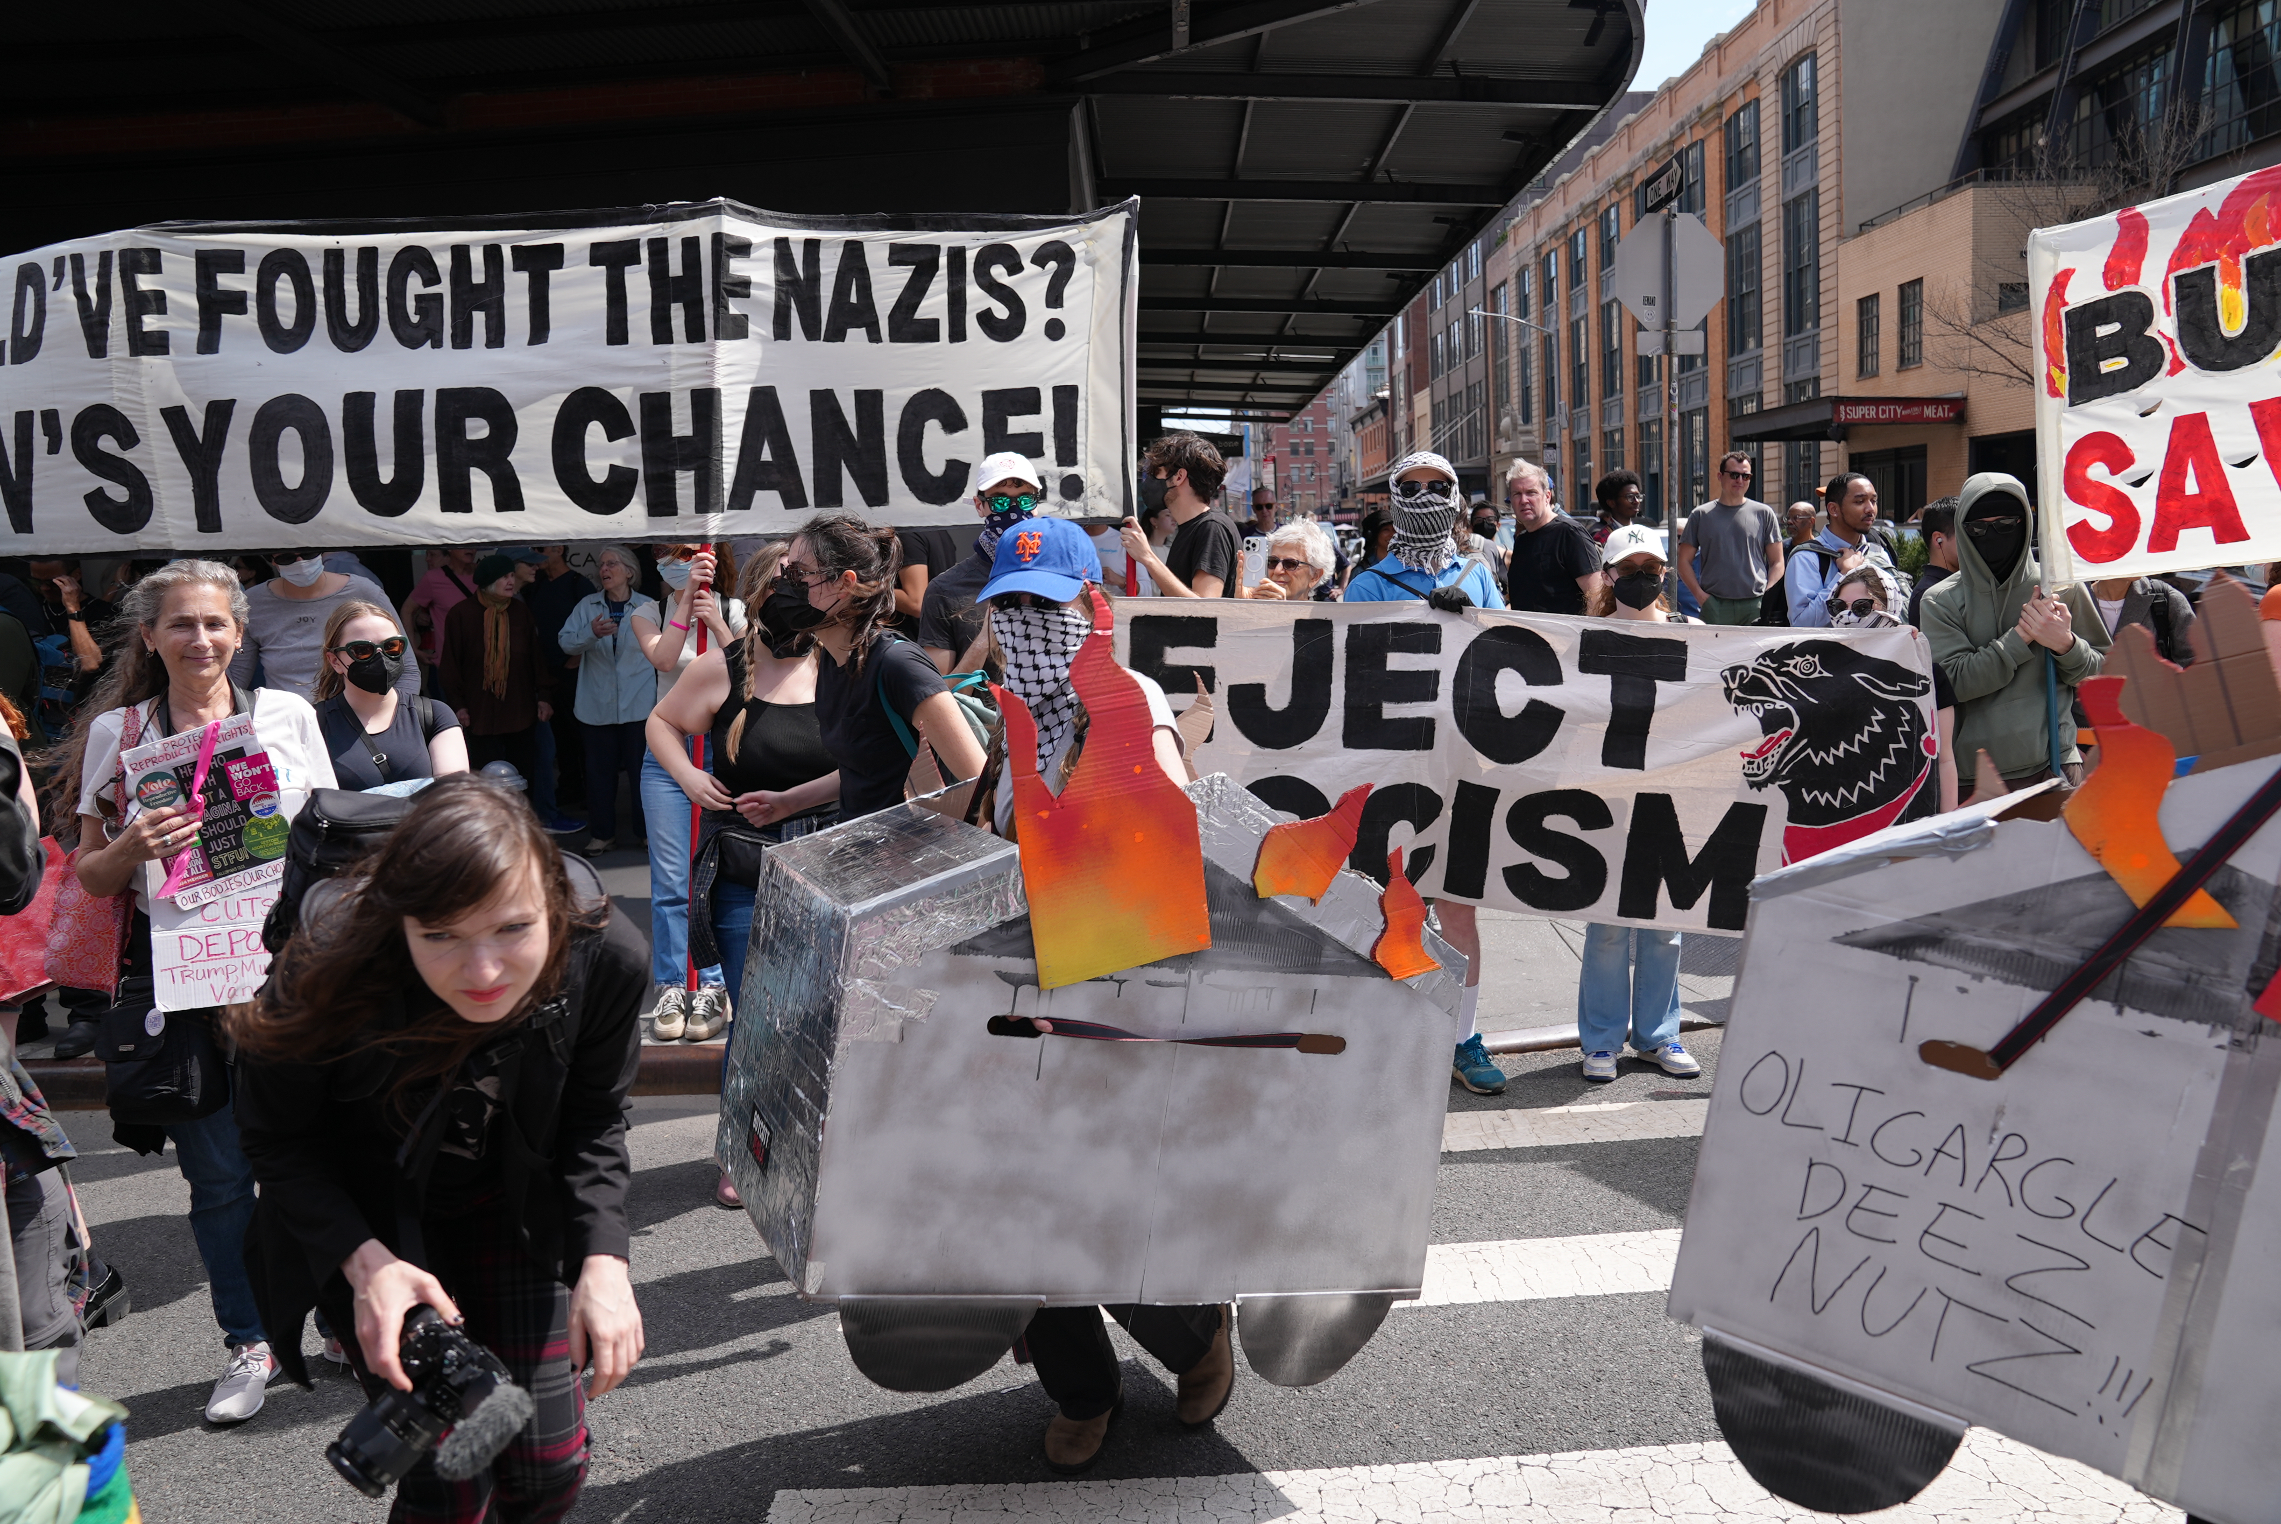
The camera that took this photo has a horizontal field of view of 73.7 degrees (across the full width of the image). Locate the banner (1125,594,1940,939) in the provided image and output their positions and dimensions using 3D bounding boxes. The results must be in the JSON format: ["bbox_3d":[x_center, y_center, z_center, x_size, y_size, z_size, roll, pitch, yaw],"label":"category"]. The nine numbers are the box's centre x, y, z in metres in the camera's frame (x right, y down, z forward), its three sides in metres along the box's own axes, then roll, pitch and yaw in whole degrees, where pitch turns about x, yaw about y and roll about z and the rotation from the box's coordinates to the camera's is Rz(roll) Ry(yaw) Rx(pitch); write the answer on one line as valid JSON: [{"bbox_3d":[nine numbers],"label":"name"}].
[{"bbox_3d":[0.820,0.012,4.070,2.430,0.800,0.120,3,9,6],"label":"banner"}]

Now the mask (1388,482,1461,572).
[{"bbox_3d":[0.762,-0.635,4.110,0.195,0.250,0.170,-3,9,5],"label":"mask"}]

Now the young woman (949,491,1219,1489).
[{"bbox_3d":[-0.101,0.406,2.718,0.500,1.650,0.500,-2,9,15],"label":"young woman"}]

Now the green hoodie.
[{"bbox_3d":[2.477,-0.380,4.320,0.480,0.850,0.380,-1,10,18],"label":"green hoodie"}]

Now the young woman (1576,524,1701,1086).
[{"bbox_3d":[1.392,0.114,4.329,0.480,1.580,0.380,-3,9,6],"label":"young woman"}]

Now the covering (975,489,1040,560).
[{"bbox_3d":[-0.388,-0.688,4.450,0.170,0.185,0.150,-6,9,-10],"label":"covering"}]

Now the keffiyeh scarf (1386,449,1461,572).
[{"bbox_3d":[0.794,-0.702,4.280,0.215,0.340,0.250,-3,9,7],"label":"keffiyeh scarf"}]

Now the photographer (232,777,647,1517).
[{"bbox_3d":[-0.691,0.710,1.696,0.550,1.460,0.720,-7,10,-18],"label":"photographer"}]

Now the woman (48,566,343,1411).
[{"bbox_3d":[-1.771,0.462,2.991,0.520,1.690,0.400,-7,10,-20],"label":"woman"}]

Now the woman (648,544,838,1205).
[{"bbox_3d":[-0.870,0.287,3.775,0.600,1.650,0.380,-5,9,-8],"label":"woman"}]

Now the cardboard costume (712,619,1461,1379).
[{"bbox_3d":[-0.090,0.348,2.625,1.021,1.163,0.726,8,-1,-24],"label":"cardboard costume"}]

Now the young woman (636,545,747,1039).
[{"bbox_3d":[-1.405,0.049,4.750,0.450,1.610,0.380,-1,9,0],"label":"young woman"}]

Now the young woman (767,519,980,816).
[{"bbox_3d":[-0.590,0.285,3.490,0.450,1.700,0.500,-11,11,-40],"label":"young woman"}]

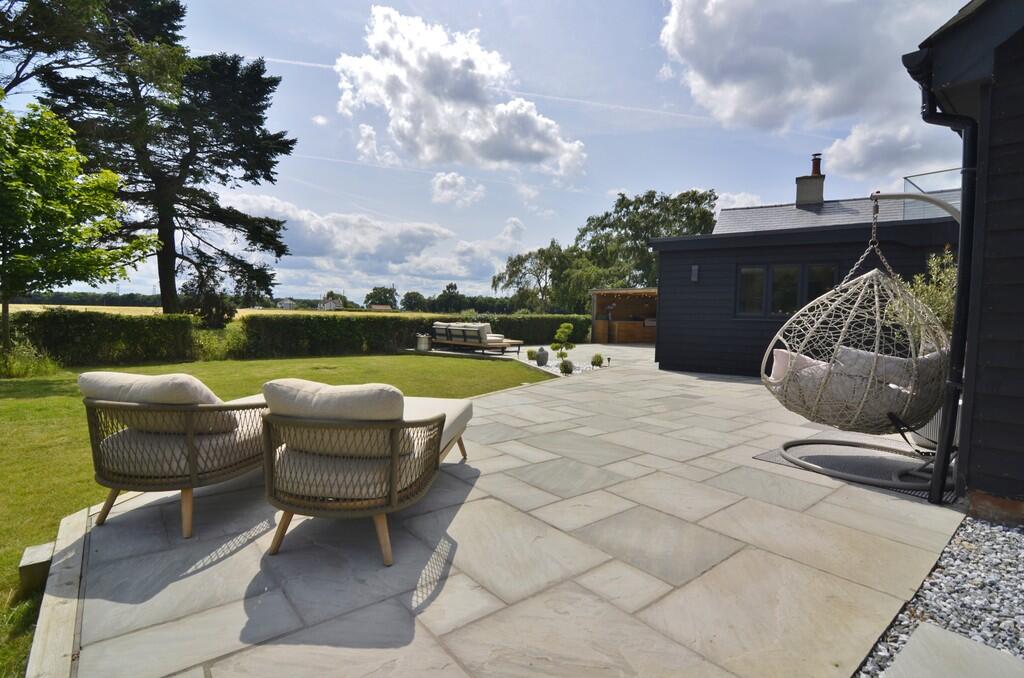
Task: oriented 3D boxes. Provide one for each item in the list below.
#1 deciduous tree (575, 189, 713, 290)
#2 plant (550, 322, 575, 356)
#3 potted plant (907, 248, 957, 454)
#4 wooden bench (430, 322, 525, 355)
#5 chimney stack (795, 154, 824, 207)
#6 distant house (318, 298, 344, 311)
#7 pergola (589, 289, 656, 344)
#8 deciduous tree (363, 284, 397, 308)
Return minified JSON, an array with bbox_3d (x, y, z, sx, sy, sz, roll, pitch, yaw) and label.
[{"bbox_3d":[11.200,-6.200,38.000,10.800,10.600,10.000,1,4,16],"label":"deciduous tree"},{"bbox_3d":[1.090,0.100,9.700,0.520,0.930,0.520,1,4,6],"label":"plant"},{"bbox_3d":[3.970,0.070,4.270,0.620,1.800,0.620,4,5,43],"label":"potted plant"},{"bbox_3d":[-1.000,0.040,13.400,1.400,0.840,2.650,-3,5,-44],"label":"wooden bench"},{"bbox_3d":[9.170,-4.900,14.000,0.680,1.580,0.620,2,4,21],"label":"chimney stack"},{"bbox_3d":[-100.000,-19.300,250.000,14.000,6.700,9.000,-1,4,-14],"label":"distant house"},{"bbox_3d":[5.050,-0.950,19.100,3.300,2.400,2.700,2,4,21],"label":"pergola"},{"bbox_3d":[-64.200,-20.300,220.000,16.000,12.000,15.000,-1,4,-16],"label":"deciduous tree"}]

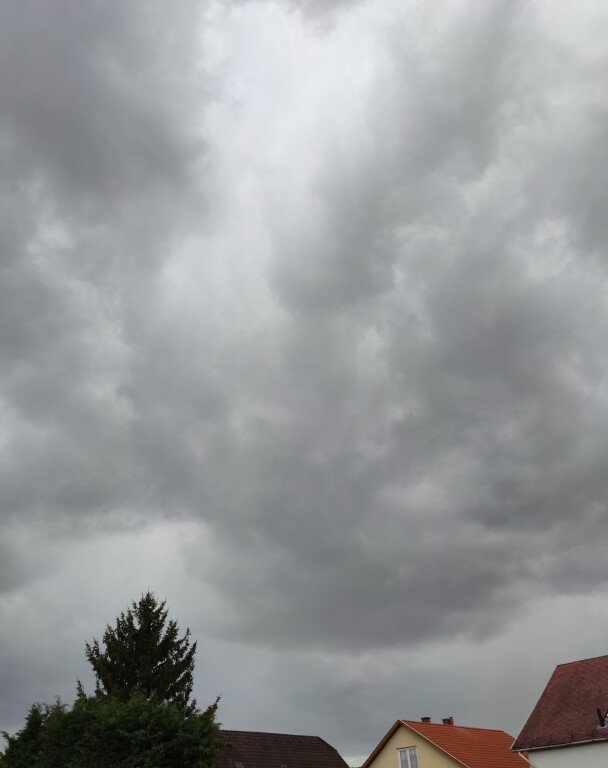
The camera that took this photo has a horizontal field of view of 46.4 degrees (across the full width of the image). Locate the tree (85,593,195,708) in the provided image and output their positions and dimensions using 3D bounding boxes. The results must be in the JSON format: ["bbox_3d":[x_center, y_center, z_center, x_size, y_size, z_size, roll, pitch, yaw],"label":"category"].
[{"bbox_3d":[-4.751,10.302,20.201,4.200,8.787,4.200,4,-34,-11],"label":"tree"}]

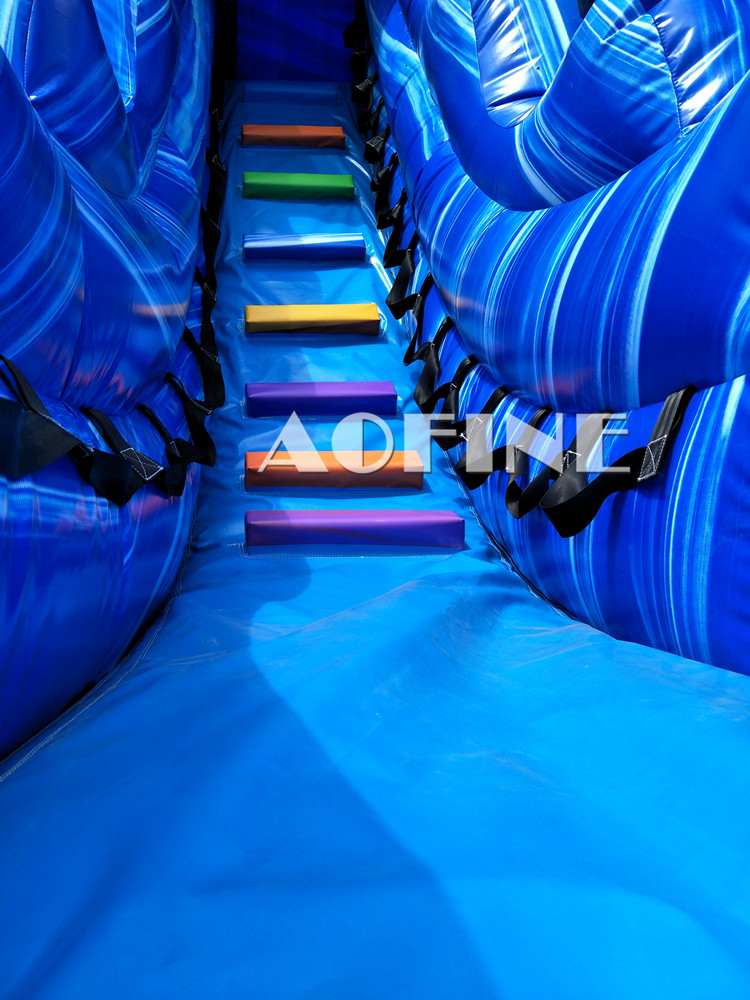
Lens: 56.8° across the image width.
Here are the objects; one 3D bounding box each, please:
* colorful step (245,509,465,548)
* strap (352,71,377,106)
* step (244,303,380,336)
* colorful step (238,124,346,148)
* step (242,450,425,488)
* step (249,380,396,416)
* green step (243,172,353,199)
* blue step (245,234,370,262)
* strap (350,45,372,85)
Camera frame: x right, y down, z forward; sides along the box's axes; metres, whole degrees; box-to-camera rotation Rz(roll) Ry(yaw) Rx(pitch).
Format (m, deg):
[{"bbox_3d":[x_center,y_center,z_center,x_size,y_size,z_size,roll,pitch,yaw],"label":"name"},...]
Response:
[{"bbox_3d":[-0.052,0.075,1.869,0.570,0.070,0.114,-2,14,-8],"label":"colorful step"},{"bbox_3d":[-0.059,-2.317,3.905,0.110,0.210,0.160,-2,4,-8],"label":"strap"},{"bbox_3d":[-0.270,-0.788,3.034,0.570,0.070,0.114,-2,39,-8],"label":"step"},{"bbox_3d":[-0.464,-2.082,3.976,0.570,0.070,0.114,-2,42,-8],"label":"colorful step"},{"bbox_3d":[-0.130,-0.101,2.289,0.570,0.070,0.114,-2,24,-8],"label":"step"},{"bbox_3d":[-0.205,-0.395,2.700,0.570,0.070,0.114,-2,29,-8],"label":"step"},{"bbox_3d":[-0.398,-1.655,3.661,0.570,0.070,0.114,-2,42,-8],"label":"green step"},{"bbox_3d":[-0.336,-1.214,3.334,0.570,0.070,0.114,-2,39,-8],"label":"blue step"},{"bbox_3d":[-0.079,-2.542,4.047,0.110,0.210,0.160,-2,4,-8],"label":"strap"}]

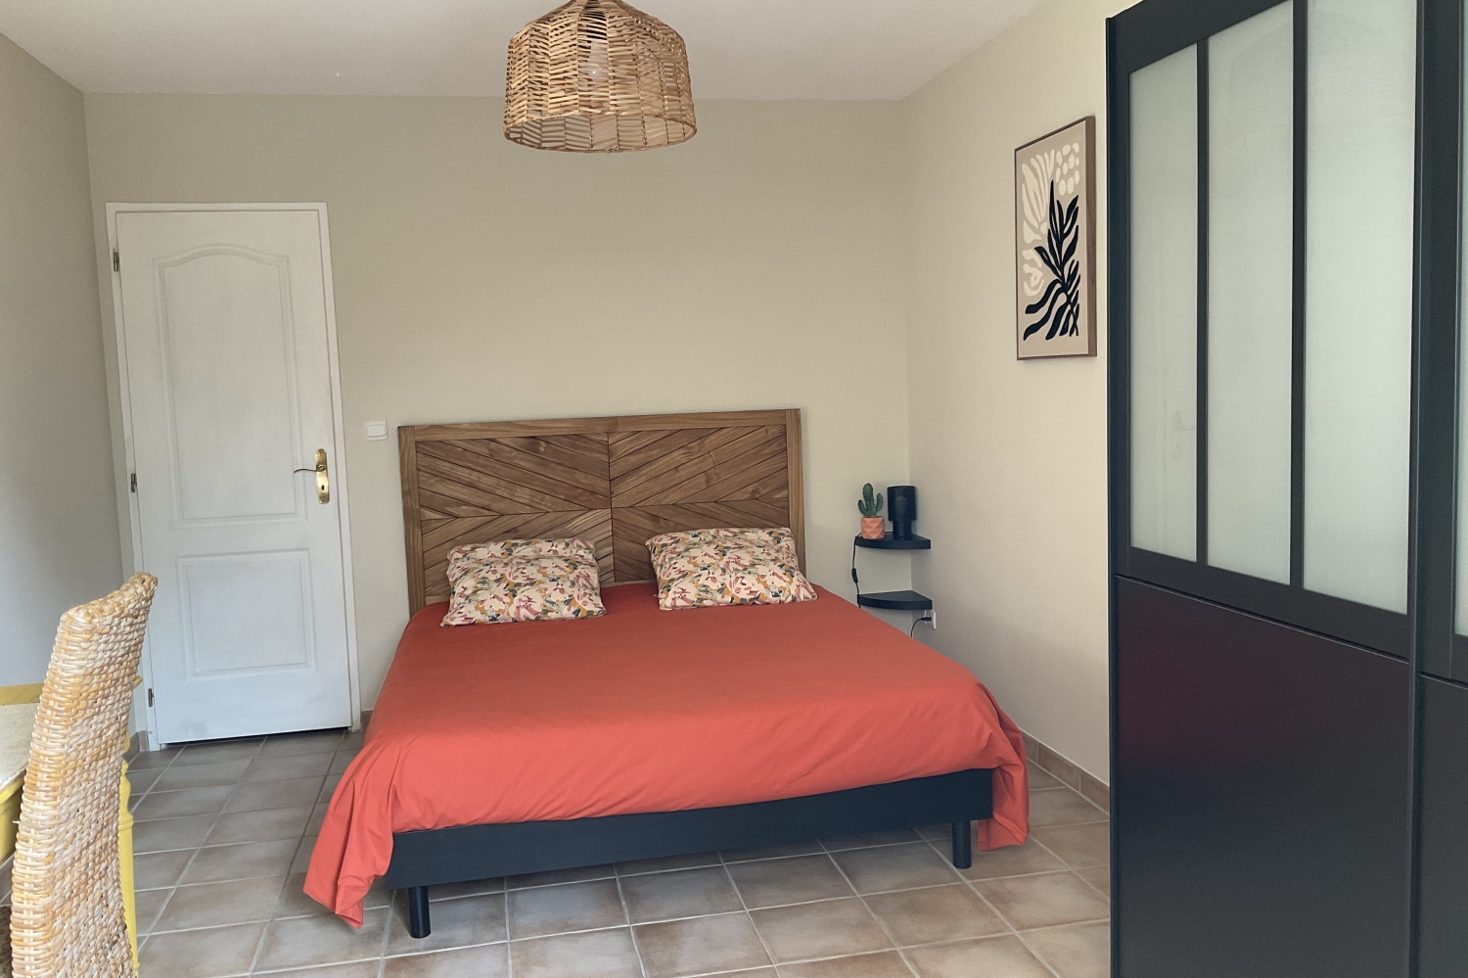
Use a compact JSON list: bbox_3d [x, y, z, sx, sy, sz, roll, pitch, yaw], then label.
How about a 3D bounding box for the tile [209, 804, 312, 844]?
[{"bbox_3d":[-1.521,1.087,3.955,0.296,0.012,0.296,-3,6,-12],"label":"tile"}]

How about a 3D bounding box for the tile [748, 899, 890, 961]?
[{"bbox_3d":[0.214,1.106,3.074,0.296,0.012,0.296,-3,6,-12],"label":"tile"}]

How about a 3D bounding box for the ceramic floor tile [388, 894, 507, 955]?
[{"bbox_3d":[-0.739,1.129,3.185,0.298,0.010,0.298,-3,6,-12],"label":"ceramic floor tile"}]

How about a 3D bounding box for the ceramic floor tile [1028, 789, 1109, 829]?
[{"bbox_3d":[0.982,1.003,3.849,0.296,0.012,0.296,-3,6,-12],"label":"ceramic floor tile"}]

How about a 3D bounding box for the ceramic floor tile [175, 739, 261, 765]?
[{"bbox_3d":[-2.004,1.025,4.781,0.298,0.010,0.298,-3,6,-12],"label":"ceramic floor tile"}]

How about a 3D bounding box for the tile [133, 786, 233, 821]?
[{"bbox_3d":[-1.880,1.077,4.188,0.298,0.010,0.298,-3,6,-12],"label":"tile"}]

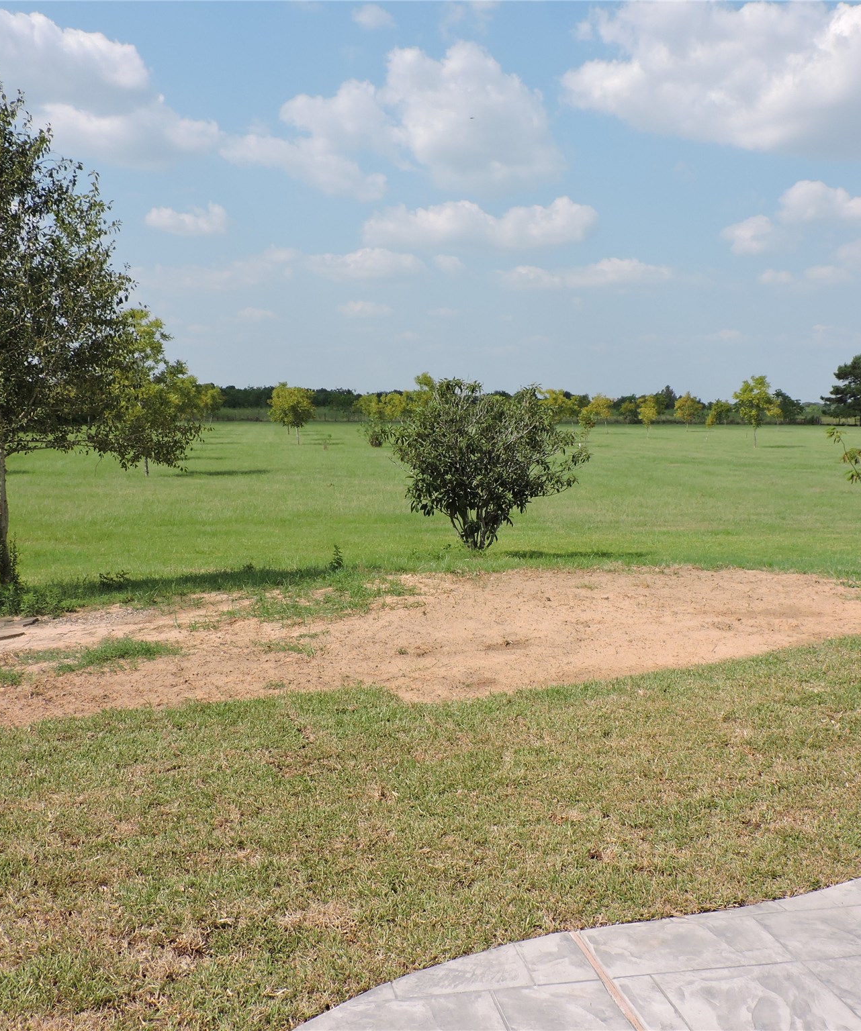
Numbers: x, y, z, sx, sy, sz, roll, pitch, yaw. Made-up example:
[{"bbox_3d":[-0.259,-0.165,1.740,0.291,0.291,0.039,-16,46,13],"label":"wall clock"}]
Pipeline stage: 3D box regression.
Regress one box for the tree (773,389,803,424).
[{"bbox_3d":[48.170,-14.715,149.777,4.056,4.823,3.935,0,5,0],"label":"tree"}]

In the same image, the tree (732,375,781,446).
[{"bbox_3d":[15.659,-4.950,53.085,2.366,3.456,2.295,0,5,0],"label":"tree"}]

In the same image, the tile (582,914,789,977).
[{"bbox_3d":[0.771,1.312,3.347,0.571,0.030,0.290,-1,5,-10],"label":"tile"}]

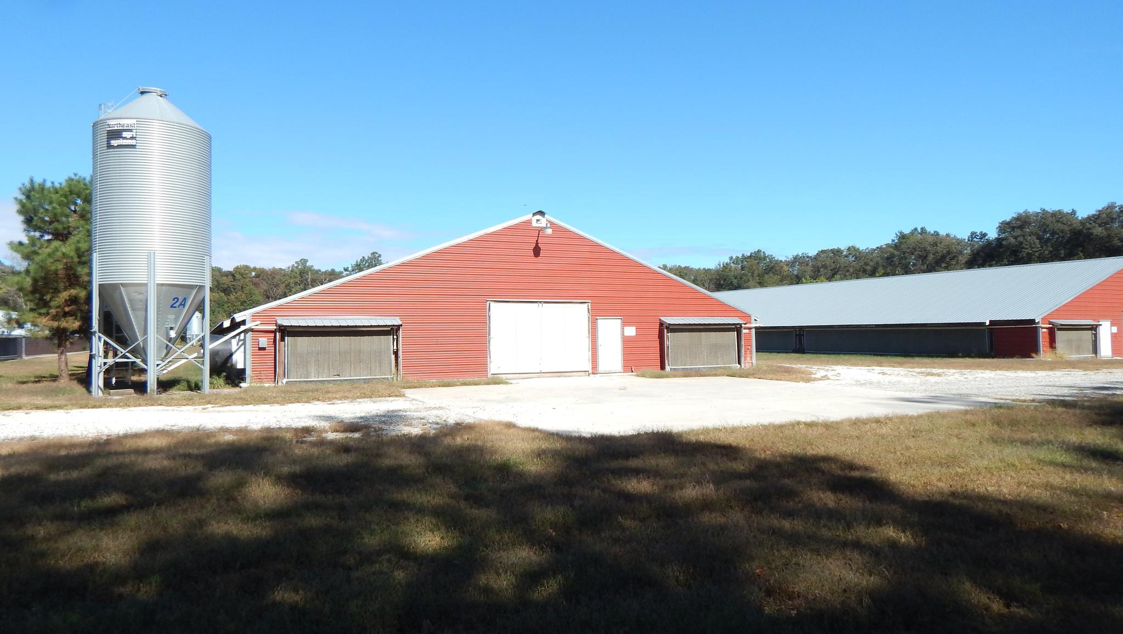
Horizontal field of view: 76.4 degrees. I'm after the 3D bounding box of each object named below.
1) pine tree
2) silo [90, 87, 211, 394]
[{"bbox_3d":[-16.400,-1.300,23.500,3.300,6.800,3.300,0,-1,-30],"label":"pine tree"},{"bbox_3d":[-10.900,-2.090,19.100,2.800,8.100,2.800,0,-1,-30],"label":"silo"}]

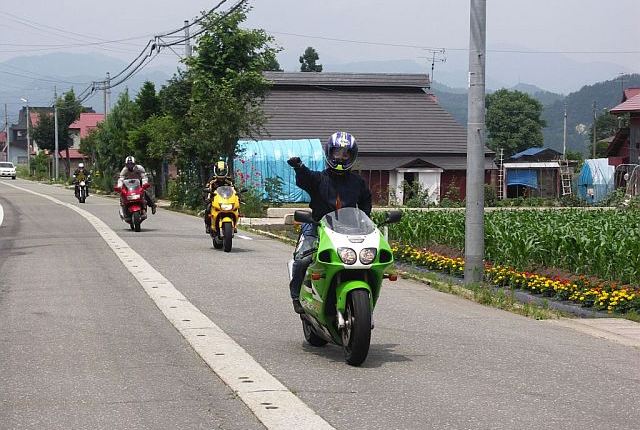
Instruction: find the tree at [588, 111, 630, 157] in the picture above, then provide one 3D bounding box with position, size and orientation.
[{"bbox_3d":[24.300,-5.300,140.000,4.600,6.600,4.600,0,2,0],"label":"tree"}]

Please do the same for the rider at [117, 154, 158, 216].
[{"bbox_3d":[-4.120,-0.680,37.700,0.820,1.300,0.850,0,2,-10],"label":"rider"}]

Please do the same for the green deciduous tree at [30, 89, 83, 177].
[{"bbox_3d":[-21.100,-6.480,135.000,4.300,7.200,4.300,0,2,0],"label":"green deciduous tree"}]

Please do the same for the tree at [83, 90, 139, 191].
[{"bbox_3d":[-11.800,-4.200,95.000,3.400,5.900,3.400,0,2,0],"label":"tree"}]

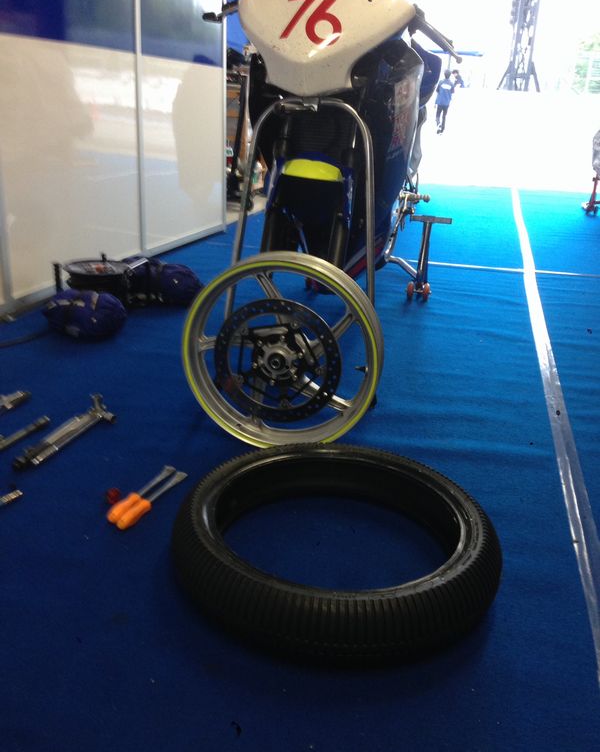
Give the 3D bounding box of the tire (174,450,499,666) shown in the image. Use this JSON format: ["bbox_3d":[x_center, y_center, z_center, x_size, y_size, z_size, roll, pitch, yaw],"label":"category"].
[{"bbox_3d":[0.062,0.286,1.364,0.583,0.118,0.583,3,21,0],"label":"tire"}]

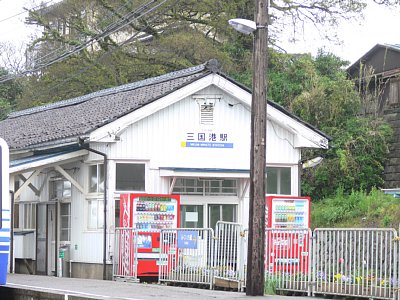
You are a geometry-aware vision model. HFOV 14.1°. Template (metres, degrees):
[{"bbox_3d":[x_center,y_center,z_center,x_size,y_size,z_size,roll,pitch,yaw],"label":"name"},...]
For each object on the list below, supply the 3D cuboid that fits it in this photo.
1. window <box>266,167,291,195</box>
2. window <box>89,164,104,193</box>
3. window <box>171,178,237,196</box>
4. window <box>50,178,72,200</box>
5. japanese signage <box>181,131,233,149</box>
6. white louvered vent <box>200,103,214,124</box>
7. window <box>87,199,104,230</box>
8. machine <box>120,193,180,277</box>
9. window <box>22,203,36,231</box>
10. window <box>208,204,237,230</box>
[{"bbox_3d":[1.793,0.724,37.405,0.696,0.648,0.100,2,-3,-19],"label":"window"},{"bbox_3d":[-2.355,0.658,37.018,0.100,0.653,1.507,2,-3,-19],"label":"window"},{"bbox_3d":[0.119,0.851,36.821,1.566,0.405,0.100,2,-3,-19],"label":"window"},{"bbox_3d":[-3.462,1.007,40.207,0.100,0.497,2.235,2,-3,-19],"label":"window"},{"bbox_3d":[0.174,-0.217,36.889,1.256,0.365,0.050,2,-3,-19],"label":"japanese signage"},{"bbox_3d":[0.169,-0.815,36.500,0.339,0.493,0.060,2,-3,-21],"label":"white louvered vent"},{"bbox_3d":[-2.372,1.486,36.998,0.100,0.686,1.636,2,-3,-19],"label":"window"},{"bbox_3d":[-1.099,1.906,35.812,1.170,1.830,0.720,2,-3,-19],"label":"machine"},{"bbox_3d":[-4.555,1.787,43.321,0.100,0.709,1.535,2,-3,-19],"label":"window"},{"bbox_3d":[0.532,1.552,36.931,0.716,0.616,0.100,2,-3,-19],"label":"window"}]

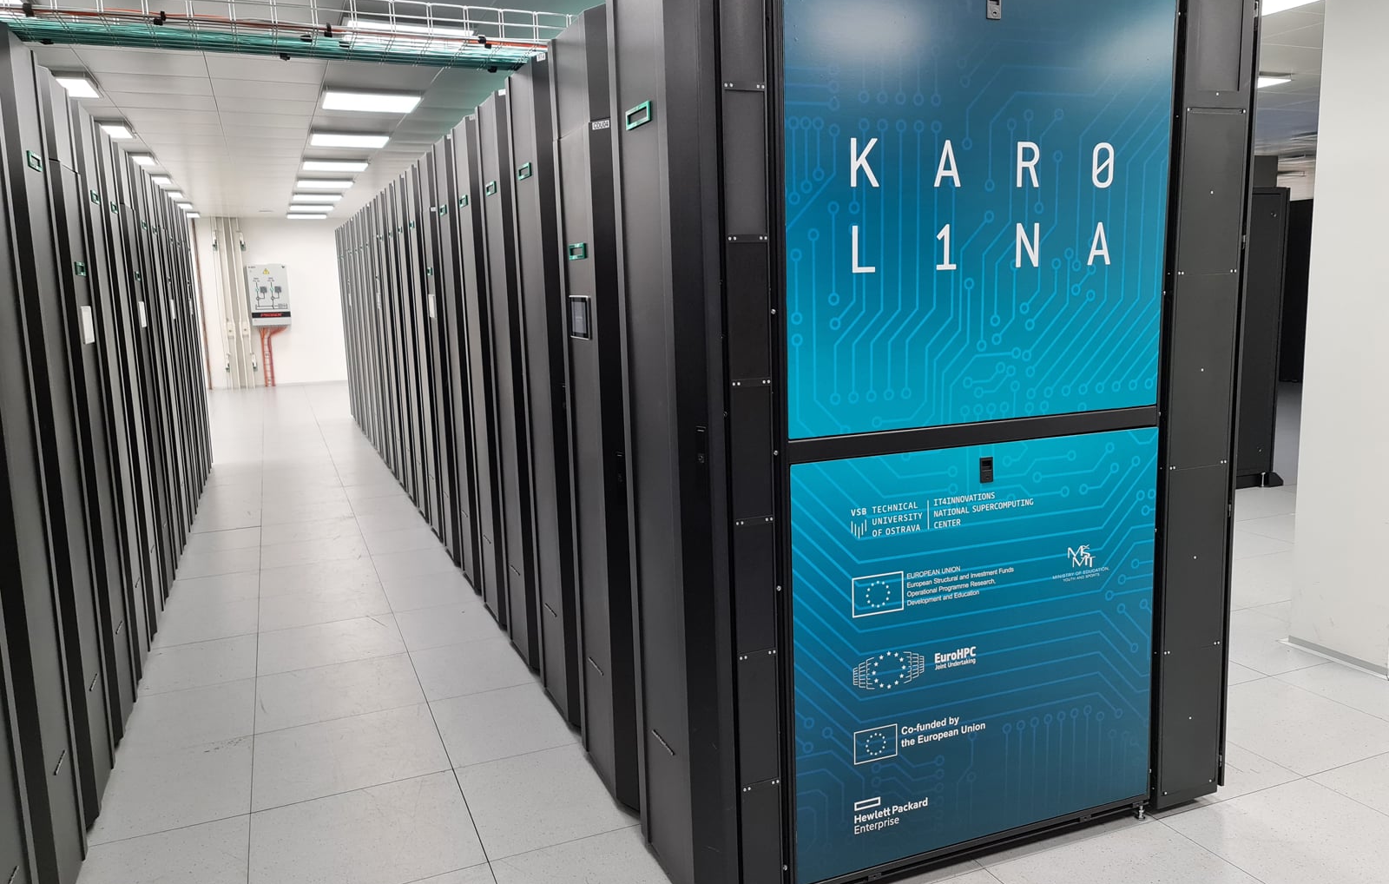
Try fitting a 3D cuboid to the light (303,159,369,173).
[{"bbox_3d":[-3.550,-2.748,9.905,0.600,0.070,0.600,-5,10,-22],"label":"light"}]

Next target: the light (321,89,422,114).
[{"bbox_3d":[-2.279,-2.414,7.067,0.620,0.060,0.620,-5,10,-22],"label":"light"}]

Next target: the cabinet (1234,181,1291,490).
[{"bbox_3d":[3.464,-0.694,7.082,1.090,2.050,0.620,-5,10,-22],"label":"cabinet"}]

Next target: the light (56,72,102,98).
[{"bbox_3d":[-4.090,-2.229,6.252,0.620,0.060,0.620,-5,10,-22],"label":"light"}]

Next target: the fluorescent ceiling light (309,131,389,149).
[{"bbox_3d":[-2.849,-2.508,8.265,0.600,0.070,0.600,-5,10,-22],"label":"fluorescent ceiling light"}]

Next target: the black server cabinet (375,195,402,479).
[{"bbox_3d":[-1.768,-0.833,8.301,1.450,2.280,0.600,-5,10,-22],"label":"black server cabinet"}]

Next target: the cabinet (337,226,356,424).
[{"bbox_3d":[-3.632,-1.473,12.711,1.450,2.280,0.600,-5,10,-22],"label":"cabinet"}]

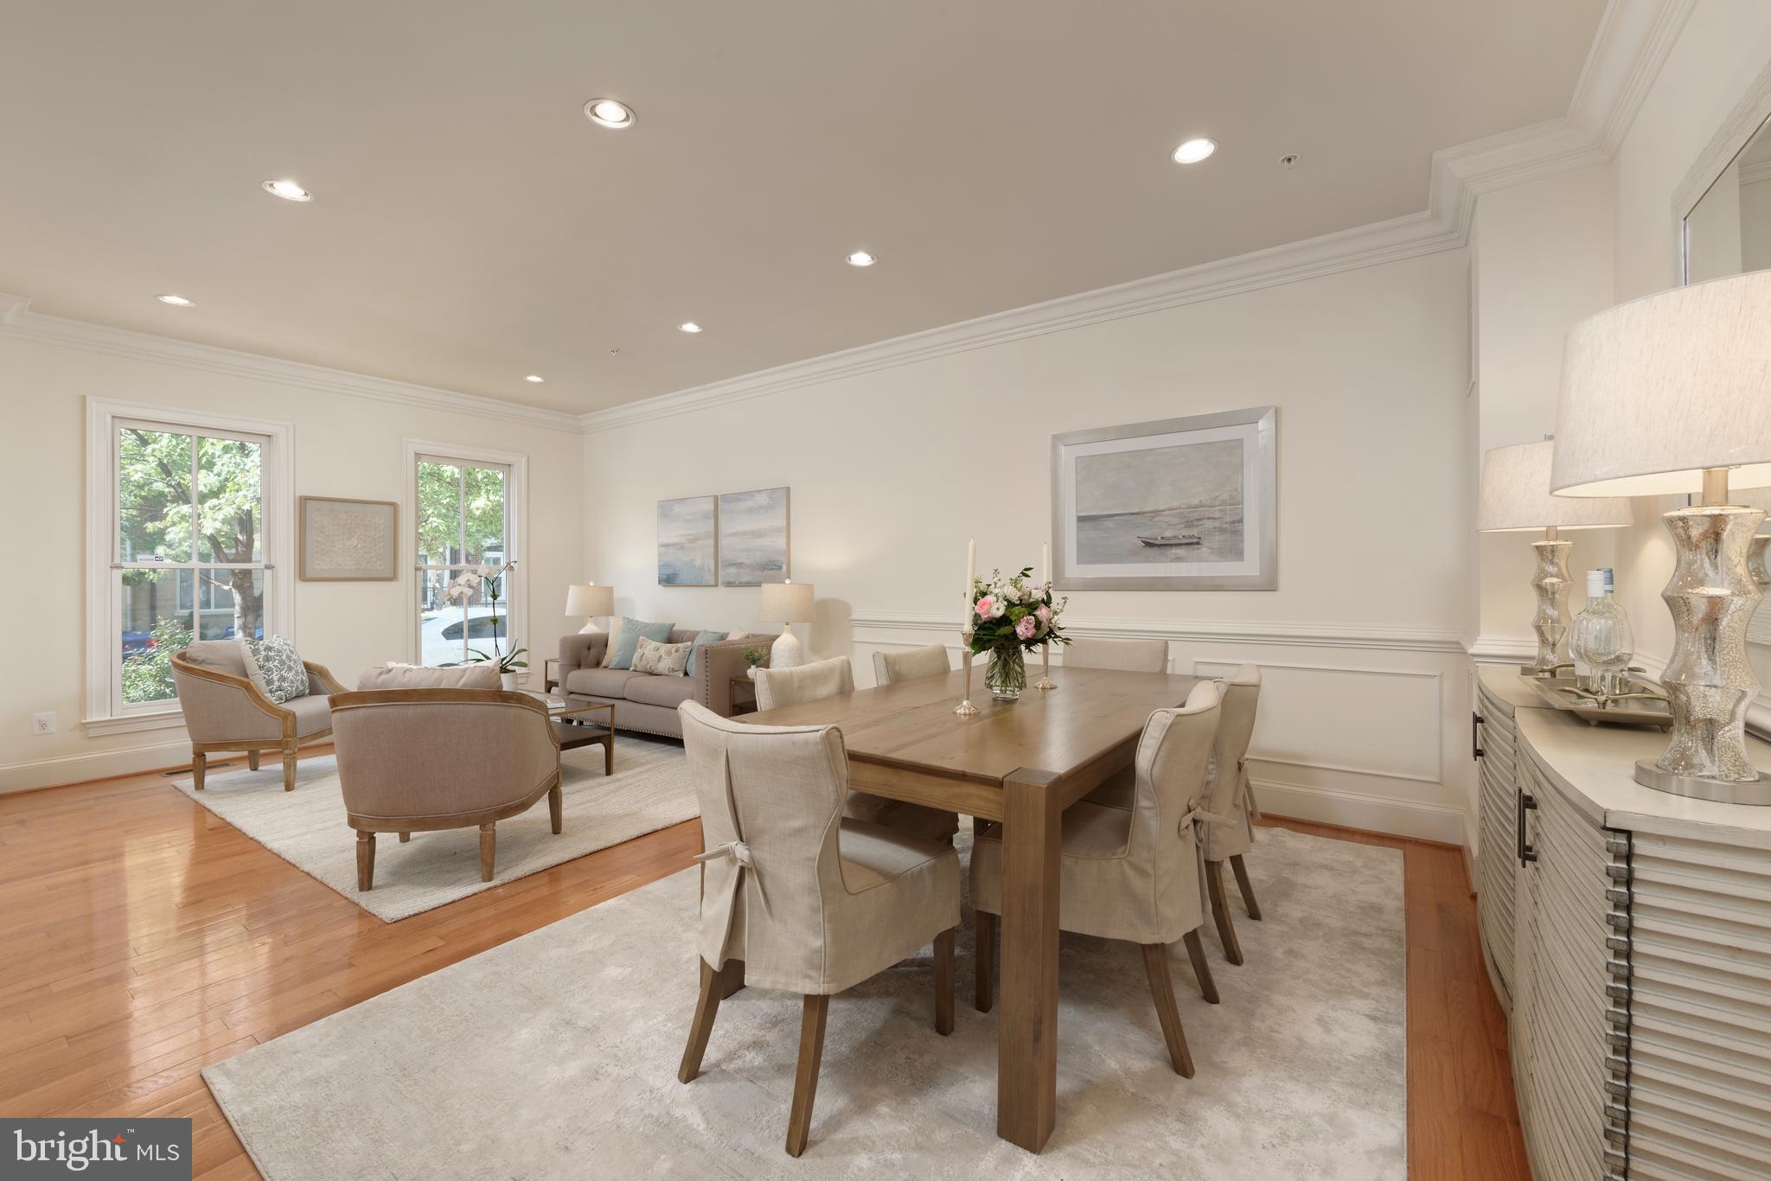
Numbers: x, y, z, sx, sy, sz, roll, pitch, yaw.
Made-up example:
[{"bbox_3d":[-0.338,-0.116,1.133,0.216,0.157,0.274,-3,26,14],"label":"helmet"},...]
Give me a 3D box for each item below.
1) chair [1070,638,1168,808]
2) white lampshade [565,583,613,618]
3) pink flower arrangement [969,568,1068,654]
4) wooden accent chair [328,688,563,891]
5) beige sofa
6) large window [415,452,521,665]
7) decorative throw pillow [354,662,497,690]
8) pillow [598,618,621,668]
[{"bbox_3d":[1.000,0.683,3.223,0.520,0.890,0.570,0,1,35],"label":"chair"},{"bbox_3d":[-2.519,0.084,5.885,0.380,0.275,0.380,0,2,35],"label":"white lampshade"},{"bbox_3d":[0.470,0.071,2.450,0.350,0.310,0.330,0,1,0],"label":"pink flower arrangement"},{"bbox_3d":[-1.811,0.754,2.858,0.740,0.775,0.690,-1,1,-7],"label":"wooden accent chair"},{"bbox_3d":[-1.658,0.716,5.291,1.700,0.750,0.830,0,2,35],"label":"beige sofa"},{"bbox_3d":[-3.527,-0.190,5.817,0.100,1.820,0.780,0,2,35],"label":"large window"},{"bbox_3d":[-1.802,0.506,2.763,0.500,0.420,0.160,-1,14,-7],"label":"decorative throw pillow"},{"bbox_3d":[-2.009,0.410,5.494,0.480,0.480,0.140,0,-17,12],"label":"pillow"}]

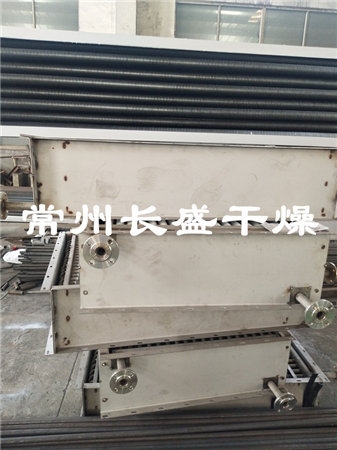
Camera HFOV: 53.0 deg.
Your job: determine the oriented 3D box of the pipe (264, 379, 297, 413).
[{"bbox_3d":[0.574,0.879,1.763,0.115,0.115,0.165,-1,13,-12],"label":"pipe"}]

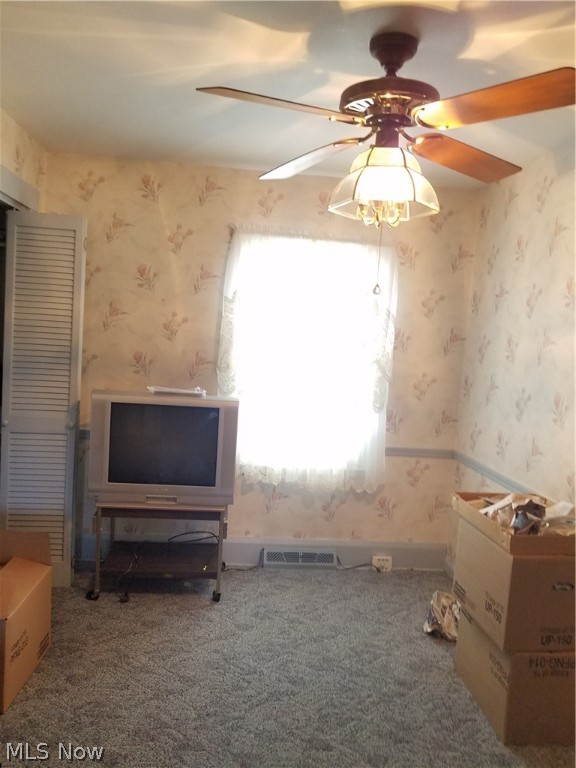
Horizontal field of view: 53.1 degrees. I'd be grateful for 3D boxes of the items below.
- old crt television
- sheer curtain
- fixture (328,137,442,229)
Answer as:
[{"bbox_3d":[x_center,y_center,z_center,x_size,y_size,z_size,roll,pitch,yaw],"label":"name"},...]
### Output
[{"bbox_3d":[-0.662,0.318,3.208,0.740,0.555,0.480,3,5,-6],"label":"old crt television"},{"bbox_3d":[0.117,-0.127,3.506,1.070,1.580,0.100,3,5,-6],"label":"sheer curtain"},{"bbox_3d":[0.327,-0.654,1.919,0.370,0.260,0.345,4,5,6],"label":"fixture"}]

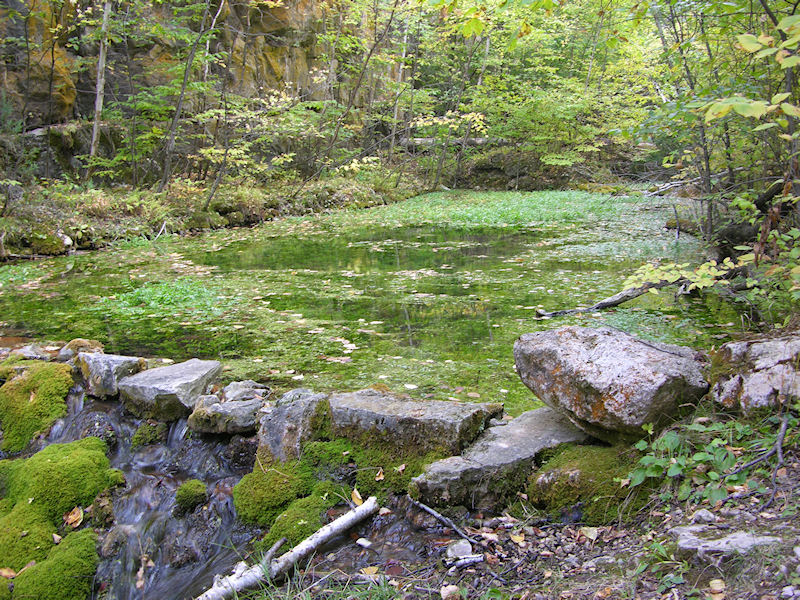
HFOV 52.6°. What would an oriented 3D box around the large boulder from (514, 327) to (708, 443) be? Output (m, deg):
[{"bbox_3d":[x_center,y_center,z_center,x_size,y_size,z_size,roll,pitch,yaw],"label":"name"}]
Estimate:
[{"bbox_3d":[0.868,0.300,3.318,0.710,0.360,0.500,3,12,12],"label":"large boulder"}]

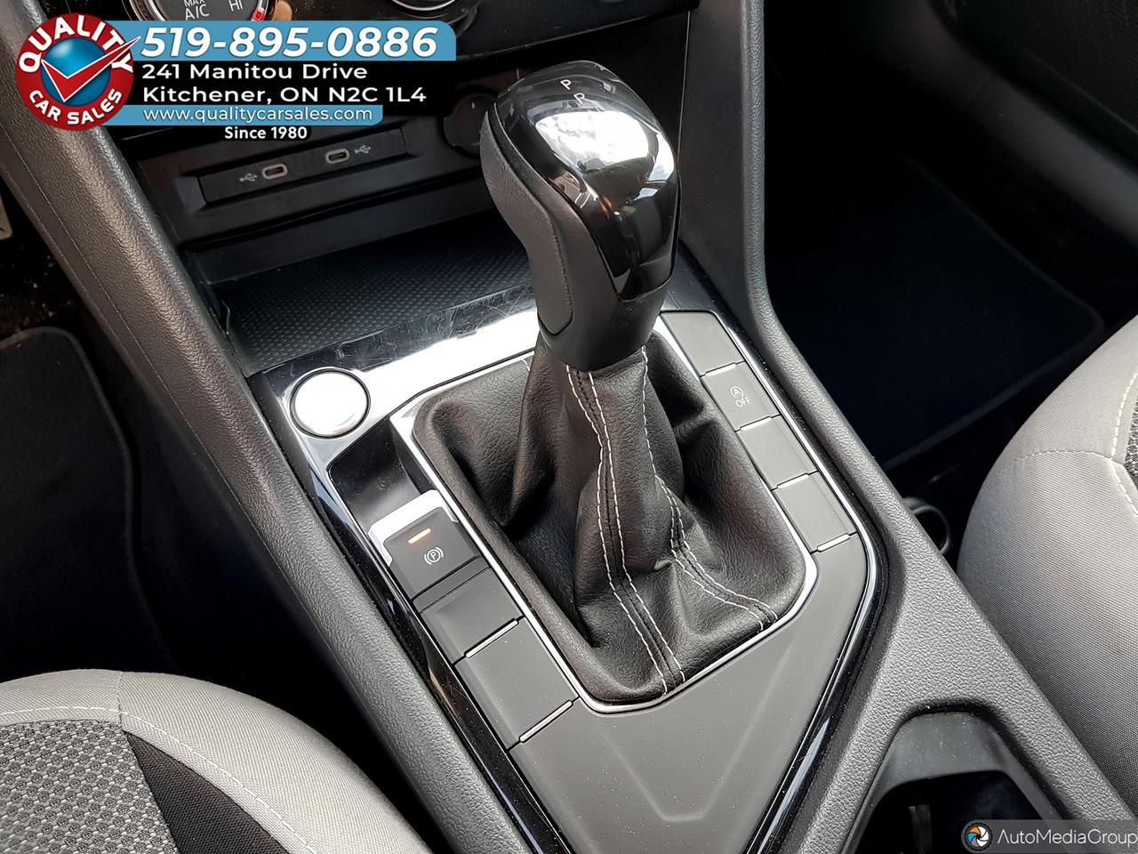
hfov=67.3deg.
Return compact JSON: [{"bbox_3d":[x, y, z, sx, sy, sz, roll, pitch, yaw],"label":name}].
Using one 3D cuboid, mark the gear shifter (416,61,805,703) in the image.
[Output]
[{"bbox_3d":[0.026,-0.021,0.295,0.126,0.143,0.169,-22,64,-24],"label":"gear shifter"}]

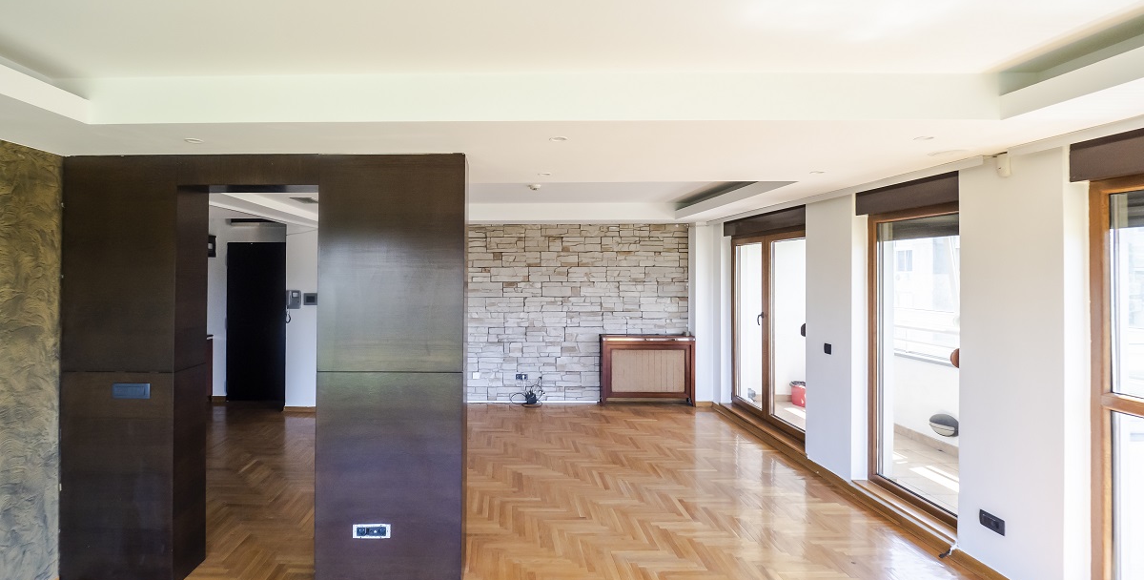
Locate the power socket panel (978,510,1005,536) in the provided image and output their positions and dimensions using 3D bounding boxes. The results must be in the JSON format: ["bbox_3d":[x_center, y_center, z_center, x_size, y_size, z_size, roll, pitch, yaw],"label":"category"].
[{"bbox_3d":[2.247,1.244,2.479,0.012,0.077,0.125,0,2,-8],"label":"power socket panel"}]

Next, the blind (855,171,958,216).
[{"bbox_3d":[2.253,-0.633,3.087,0.100,0.168,0.827,0,2,-8],"label":"blind"}]

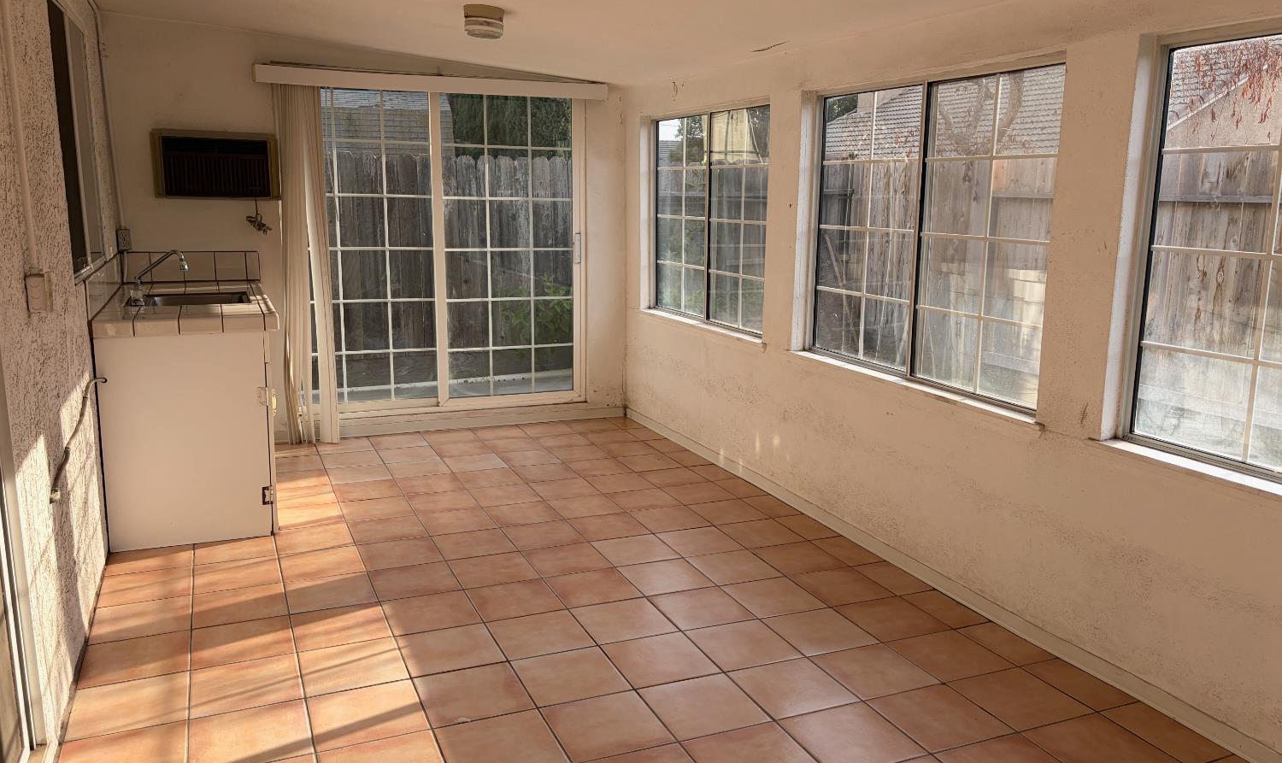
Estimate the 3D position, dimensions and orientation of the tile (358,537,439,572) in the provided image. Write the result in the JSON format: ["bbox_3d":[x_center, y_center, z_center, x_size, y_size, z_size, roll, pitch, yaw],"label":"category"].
[{"bbox_3d":[-0.988,0.709,3.952,0.299,0.010,0.299,-3,12,-23],"label":"tile"}]

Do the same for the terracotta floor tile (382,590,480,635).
[{"bbox_3d":[-0.739,0.817,3.390,0.298,0.010,0.298,-3,12,-23],"label":"terracotta floor tile"}]

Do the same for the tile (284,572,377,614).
[{"bbox_3d":[-1.147,0.786,3.570,0.300,0.011,0.300,-3,12,-23],"label":"tile"}]

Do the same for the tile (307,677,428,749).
[{"bbox_3d":[-0.778,0.945,2.729,0.298,0.012,0.298,-3,12,-23],"label":"tile"}]

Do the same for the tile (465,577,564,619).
[{"bbox_3d":[-0.465,0.803,3.525,0.299,0.010,0.299,-3,12,-23],"label":"tile"}]

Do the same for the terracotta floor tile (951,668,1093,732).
[{"bbox_3d":[1.145,0.962,2.919,0.300,0.011,0.300,-3,12,-23],"label":"terracotta floor tile"}]

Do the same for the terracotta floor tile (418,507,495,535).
[{"bbox_3d":[-0.826,0.642,4.362,0.298,0.010,0.298,-4,12,-23],"label":"terracotta floor tile"}]

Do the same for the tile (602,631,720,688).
[{"bbox_3d":[0.061,0.899,3.103,0.298,0.010,0.298,-4,12,-23],"label":"tile"}]

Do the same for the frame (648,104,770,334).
[{"bbox_3d":[0.395,-0.919,5.419,0.070,1.175,1.480,-4,11,-23],"label":"frame"}]

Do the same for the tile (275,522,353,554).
[{"bbox_3d":[-1.381,0.668,4.090,0.298,0.010,0.298,-3,12,-23],"label":"tile"}]

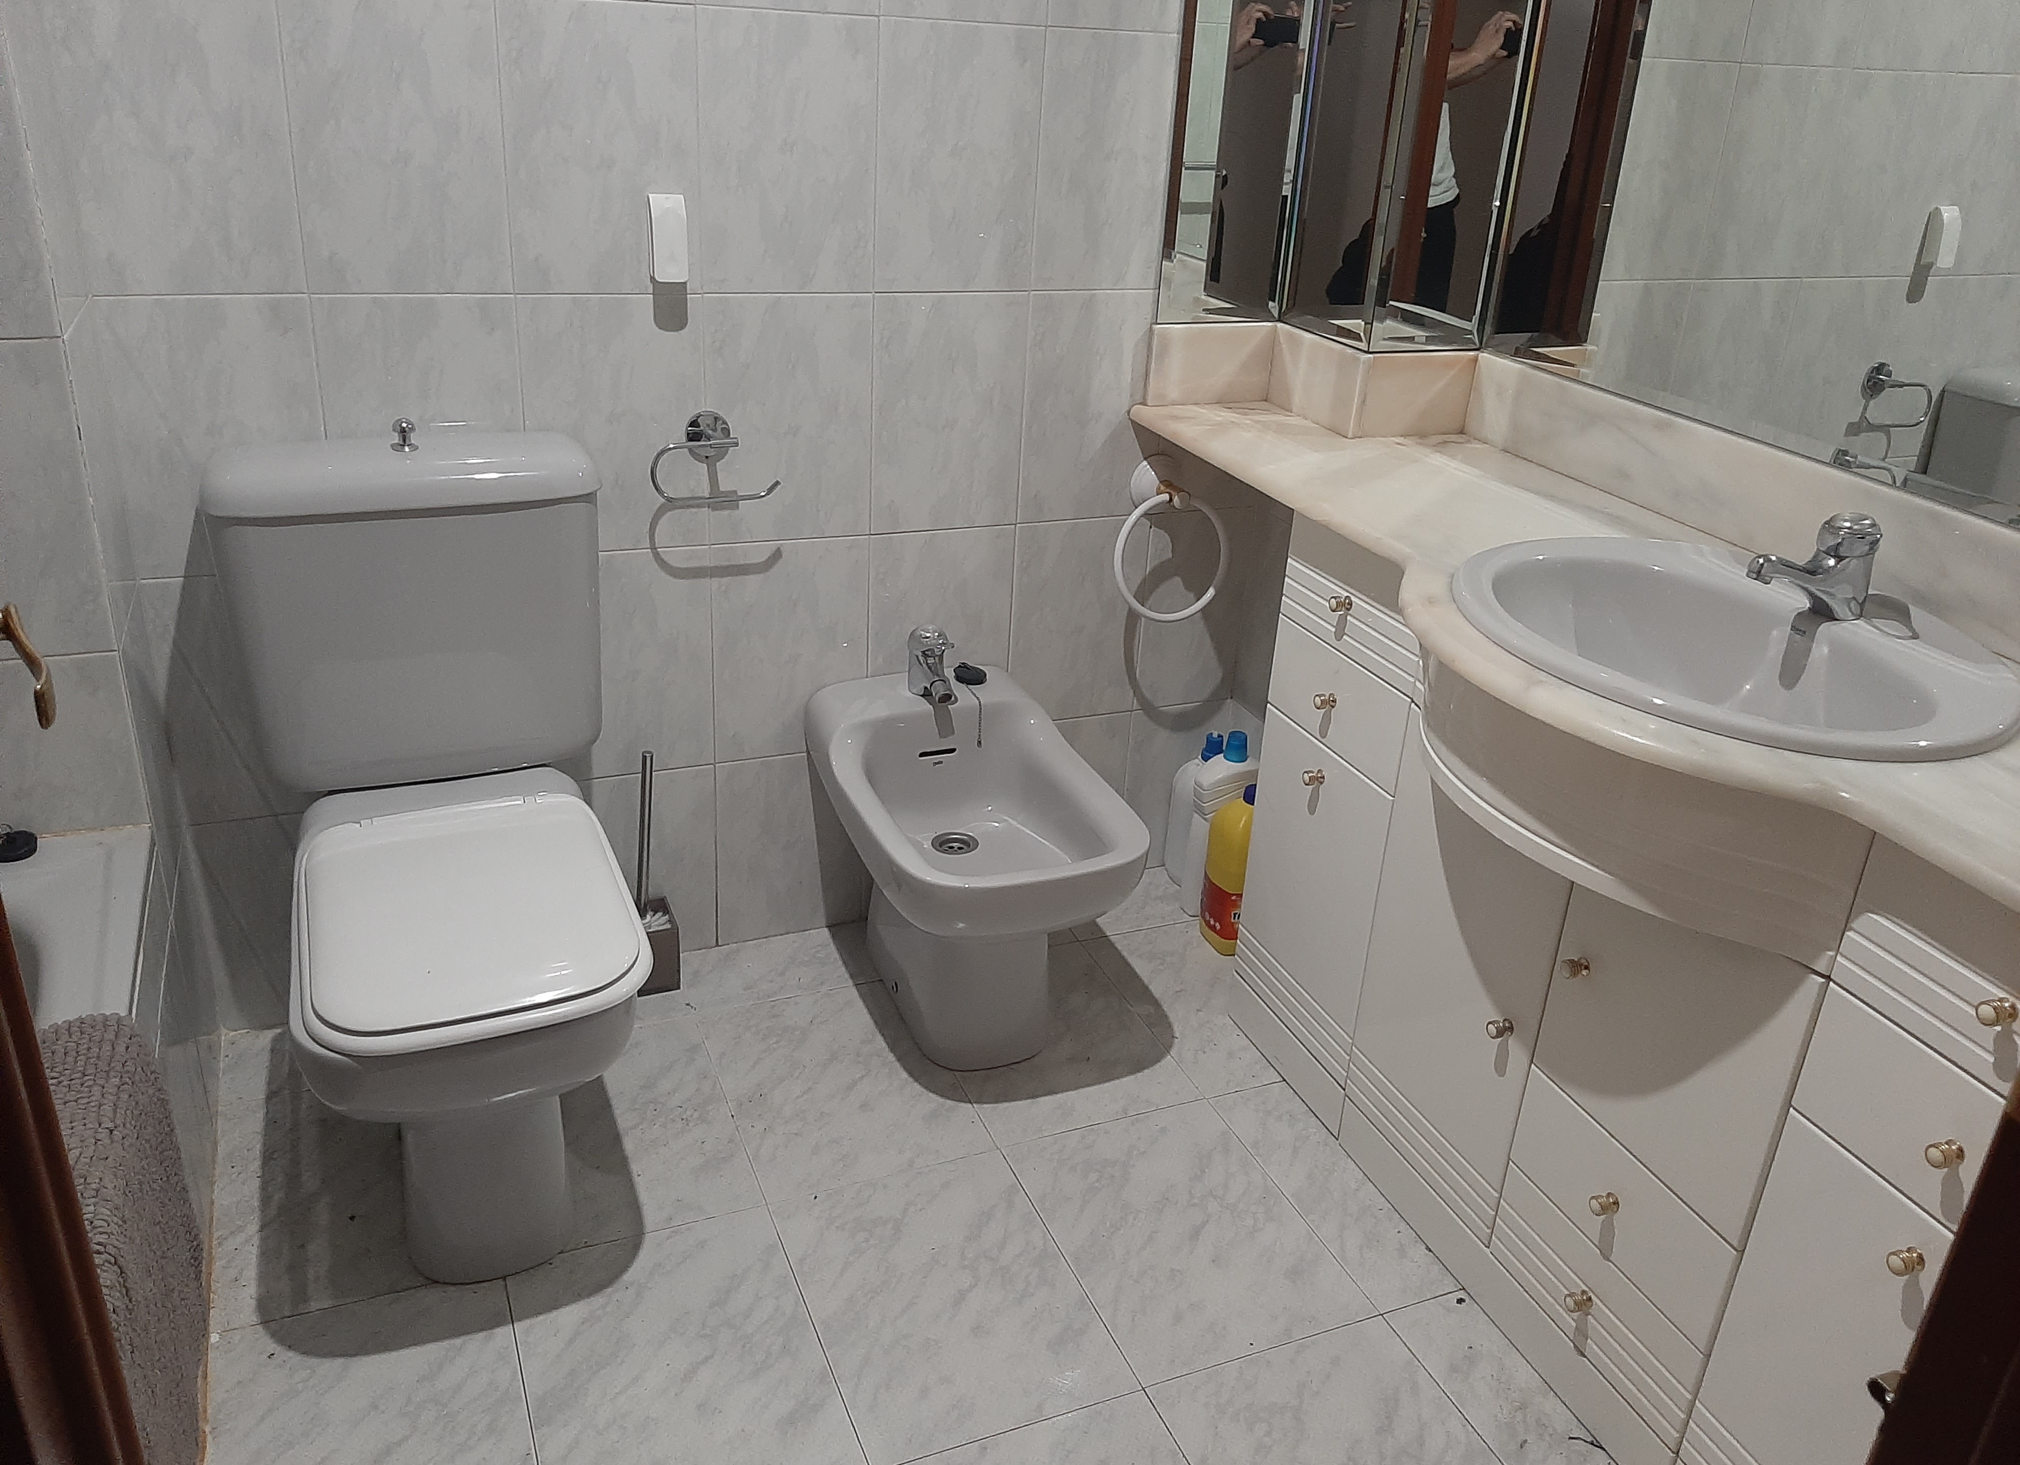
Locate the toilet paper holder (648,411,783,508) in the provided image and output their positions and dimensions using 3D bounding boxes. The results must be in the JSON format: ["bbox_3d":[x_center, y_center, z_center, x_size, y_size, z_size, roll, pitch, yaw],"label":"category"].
[{"bbox_3d":[-0.387,-0.360,1.973,0.171,0.107,0.065,-8,27,-23],"label":"toilet paper holder"}]

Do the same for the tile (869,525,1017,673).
[{"bbox_3d":[-0.106,-0.146,2.263,0.228,0.331,0.010,-8,27,-23],"label":"tile"}]

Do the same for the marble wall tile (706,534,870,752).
[{"bbox_3d":[-0.314,-0.118,2.175,0.228,0.331,0.010,-8,27,-23],"label":"marble wall tile"}]

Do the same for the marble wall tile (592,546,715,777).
[{"bbox_3d":[-0.522,-0.091,2.086,0.228,0.331,0.010,-8,27,-23],"label":"marble wall tile"}]

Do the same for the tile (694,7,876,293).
[{"bbox_3d":[-0.276,-0.716,1.890,0.225,0.330,0.015,-7,27,-22],"label":"tile"}]

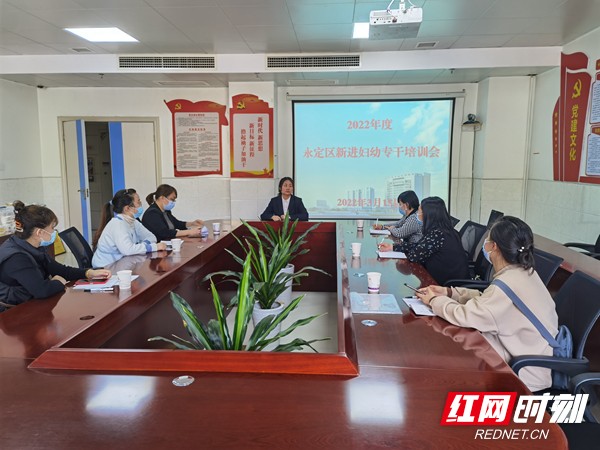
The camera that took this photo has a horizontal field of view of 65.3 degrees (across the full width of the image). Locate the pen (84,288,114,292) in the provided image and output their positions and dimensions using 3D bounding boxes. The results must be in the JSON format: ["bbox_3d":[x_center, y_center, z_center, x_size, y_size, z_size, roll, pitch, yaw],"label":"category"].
[{"bbox_3d":[-1.018,0.331,2.372,0.141,0.011,0.011,-1,8,-9],"label":"pen"}]

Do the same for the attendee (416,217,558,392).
[{"bbox_3d":[0.794,0.543,2.017,0.680,1.180,0.480,5,9,33],"label":"attendee"}]

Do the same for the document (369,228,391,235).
[{"bbox_3d":[0.754,0.071,4.404,0.185,0.015,0.240,1,8,4],"label":"document"}]

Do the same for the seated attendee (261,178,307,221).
[{"bbox_3d":[-0.197,0.059,5.500,0.540,1.230,0.680,1,7,4],"label":"seated attendee"}]

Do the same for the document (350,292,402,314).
[{"bbox_3d":[0.346,0.361,2.167,0.215,0.004,0.302,1,7,4],"label":"document"}]

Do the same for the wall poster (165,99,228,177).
[{"bbox_3d":[-1.618,-1.354,7.305,1.018,1.200,0.020,1,7,4],"label":"wall poster"}]

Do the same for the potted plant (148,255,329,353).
[{"bbox_3d":[-0.261,0.628,2.097,0.750,1.030,0.700,1,8,4],"label":"potted plant"}]

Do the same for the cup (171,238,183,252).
[{"bbox_3d":[-0.910,0.151,3.458,0.077,0.085,0.077,0,7,0],"label":"cup"}]

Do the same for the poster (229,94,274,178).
[{"bbox_3d":[-0.705,-1.300,6.872,0.656,1.216,0.020,1,7,4],"label":"poster"}]

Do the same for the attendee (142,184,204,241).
[{"bbox_3d":[-1.156,0.238,4.298,0.680,1.220,0.500,0,8,2],"label":"attendee"}]

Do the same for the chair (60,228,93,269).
[{"bbox_3d":[-1.456,0.485,3.544,0.600,0.930,0.570,-1,8,-10],"label":"chair"}]

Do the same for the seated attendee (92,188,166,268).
[{"bbox_3d":[-1.258,0.342,3.480,0.680,1.230,0.500,0,8,-4],"label":"seated attendee"}]

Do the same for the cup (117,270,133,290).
[{"bbox_3d":[-0.921,0.291,2.476,0.074,0.088,0.074,0,8,0],"label":"cup"}]

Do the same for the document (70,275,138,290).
[{"bbox_3d":[-1.043,0.308,2.559,0.217,0.008,0.302,1,7,4],"label":"document"}]

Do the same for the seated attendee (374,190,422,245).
[{"bbox_3d":[1.032,0.251,4.468,0.680,1.150,0.500,1,8,7],"label":"seated attendee"}]

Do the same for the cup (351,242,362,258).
[{"bbox_3d":[0.412,0.169,3.401,0.072,0.085,0.072,0,8,0],"label":"cup"}]

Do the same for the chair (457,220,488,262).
[{"bbox_3d":[1.195,0.444,3.854,0.600,0.930,0.570,0,8,-3],"label":"chair"}]

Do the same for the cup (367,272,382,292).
[{"bbox_3d":[0.385,0.297,2.429,0.074,0.088,0.074,1,8,4],"label":"cup"}]

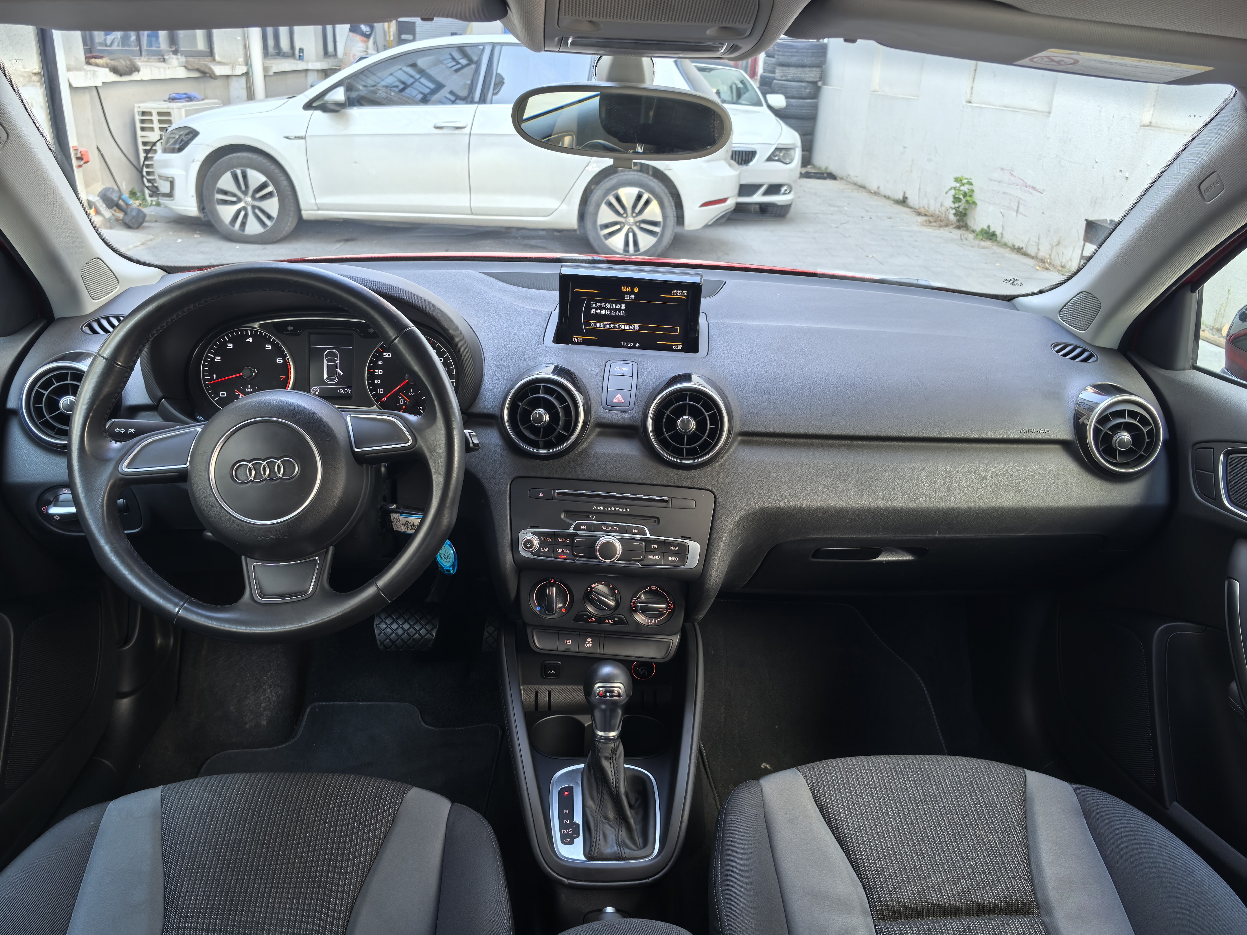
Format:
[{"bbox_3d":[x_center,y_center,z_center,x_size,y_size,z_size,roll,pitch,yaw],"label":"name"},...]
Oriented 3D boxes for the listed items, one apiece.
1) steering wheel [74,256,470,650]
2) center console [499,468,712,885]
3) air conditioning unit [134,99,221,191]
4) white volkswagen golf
[{"bbox_3d":[-0.343,-0.014,0.964,0.370,0.370,0.110,1,-2,-4],"label":"steering wheel"},{"bbox_3d":[-0.022,0.215,0.988,0.215,0.335,0.310,3,22,0],"label":"center console"},{"bbox_3d":[-3.817,-2.764,8.515,0.360,0.780,1.000,1,22,-3],"label":"air conditioning unit"},{"bbox_3d":[-1.261,-2.466,7.270,4.270,1.480,1.830,3,22,2],"label":"white volkswagen golf"}]

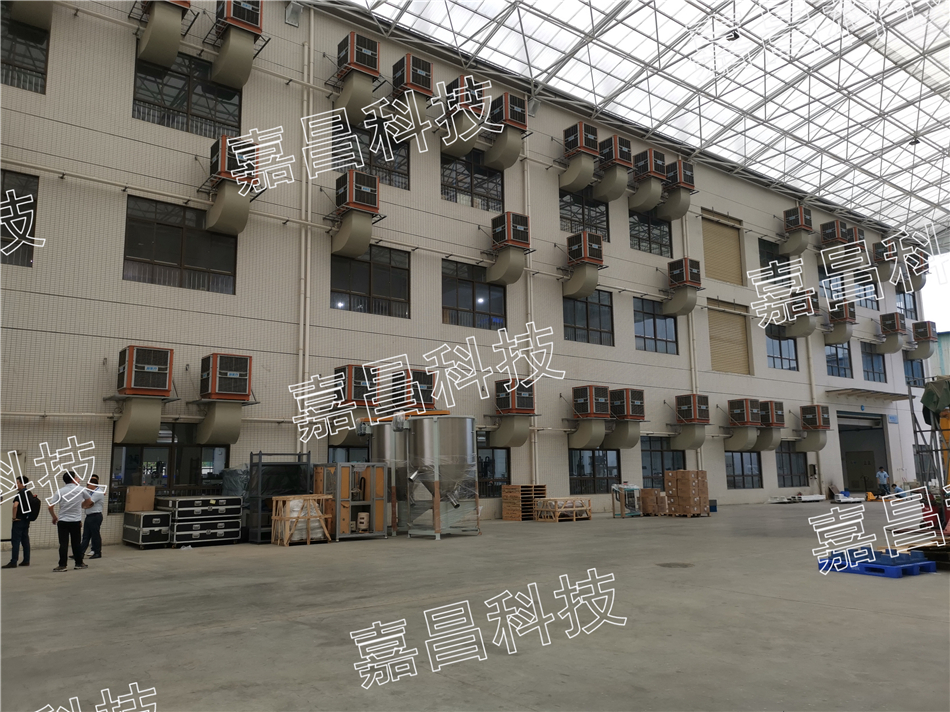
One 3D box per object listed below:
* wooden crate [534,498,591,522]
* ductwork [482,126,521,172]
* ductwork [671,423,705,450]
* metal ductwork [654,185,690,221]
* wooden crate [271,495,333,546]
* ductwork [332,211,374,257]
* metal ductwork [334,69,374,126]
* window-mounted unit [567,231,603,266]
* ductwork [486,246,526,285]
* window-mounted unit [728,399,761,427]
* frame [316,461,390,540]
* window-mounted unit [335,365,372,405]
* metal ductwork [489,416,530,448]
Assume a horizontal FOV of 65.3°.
[{"bbox_3d":[2.984,5.196,25.013,1.520,0.720,1.120,5,-12,-35],"label":"wooden crate"},{"bbox_3d":[1.084,-7.486,26.855,0.957,1.044,1.322,6,-11,-38],"label":"ductwork"},{"bbox_3d":[9.119,3.455,31.571,0.683,1.031,1.293,6,-11,-37],"label":"ductwork"},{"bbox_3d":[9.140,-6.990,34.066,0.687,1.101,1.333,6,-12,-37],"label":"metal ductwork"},{"bbox_3d":[-4.166,3.957,17.863,1.165,1.100,0.890,5,-11,-36],"label":"wooden crate"},{"bbox_3d":[-3.817,-3.760,23.003,0.668,0.992,1.346,6,-11,-37],"label":"ductwork"},{"bbox_3d":[-3.886,-8.126,23.567,0.677,1.075,1.408,6,-12,-38],"label":"metal ductwork"},{"bbox_3d":[4.391,-4.183,29.521,0.990,1.165,0.965,6,-11,-38],"label":"window-mounted unit"},{"bbox_3d":[1.135,-3.223,26.497,0.683,1.031,1.293,6,-11,-37],"label":"ductwork"},{"bbox_3d":[12.488,2.651,34.276,0.980,1.160,0.960,6,-11,-37],"label":"window-mounted unit"},{"bbox_3d":[-3.261,3.769,19.321,1.465,1.914,1.444,6,-12,-37],"label":"frame"},{"bbox_3d":[-3.427,0.906,21.517,0.957,1.119,0.948,6,-11,-38],"label":"window-mounted unit"},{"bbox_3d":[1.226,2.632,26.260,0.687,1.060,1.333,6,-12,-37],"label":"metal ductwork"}]

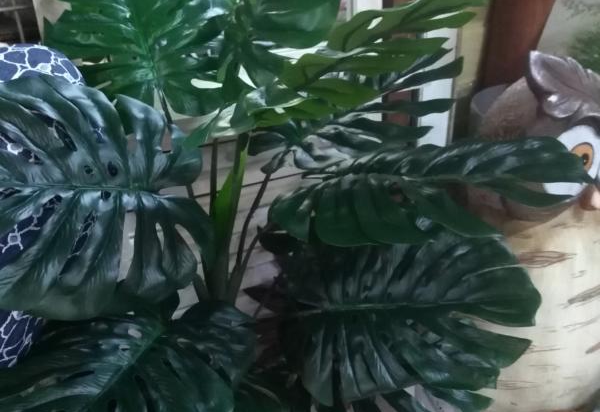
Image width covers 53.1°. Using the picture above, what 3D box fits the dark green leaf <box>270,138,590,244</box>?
[{"bbox_3d":[0.142,-0.018,0.680,0.345,0.080,0.210,3,30,0],"label":"dark green leaf"}]

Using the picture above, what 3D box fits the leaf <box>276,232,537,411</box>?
[{"bbox_3d":[0.138,0.135,0.750,0.315,0.070,0.240,-1,56,-1],"label":"leaf"}]

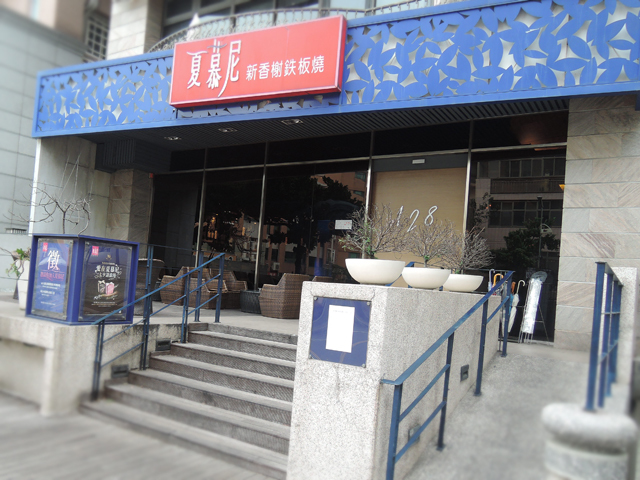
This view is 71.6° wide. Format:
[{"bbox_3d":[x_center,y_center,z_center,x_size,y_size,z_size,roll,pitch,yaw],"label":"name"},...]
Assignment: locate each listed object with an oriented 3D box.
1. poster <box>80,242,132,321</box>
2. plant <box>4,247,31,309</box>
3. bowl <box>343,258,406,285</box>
[{"bbox_3d":[-2.577,0.515,5.374,0.040,0.920,0.660,3,-4,27],"label":"poster"},{"bbox_3d":[-4.144,0.527,6.150,0.460,0.870,0.420,5,-4,0],"label":"plant"},{"bbox_3d":[0.457,0.271,3.720,0.500,0.200,0.500,5,-4,0],"label":"bowl"}]

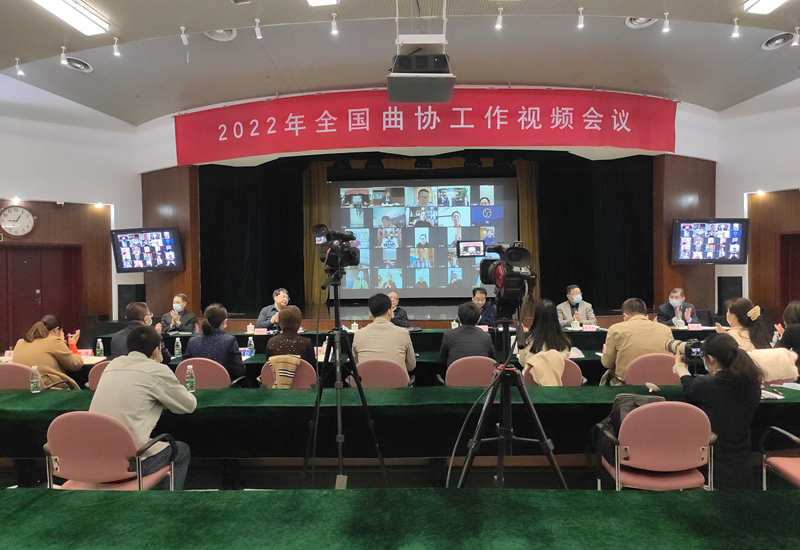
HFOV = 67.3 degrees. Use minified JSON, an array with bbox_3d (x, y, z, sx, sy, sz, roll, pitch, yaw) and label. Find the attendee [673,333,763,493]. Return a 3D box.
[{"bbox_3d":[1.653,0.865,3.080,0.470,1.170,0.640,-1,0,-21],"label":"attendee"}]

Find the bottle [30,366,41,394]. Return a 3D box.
[{"bbox_3d":[-2.322,0.669,3.830,0.061,0.174,0.061,-1,0,2],"label":"bottle"}]

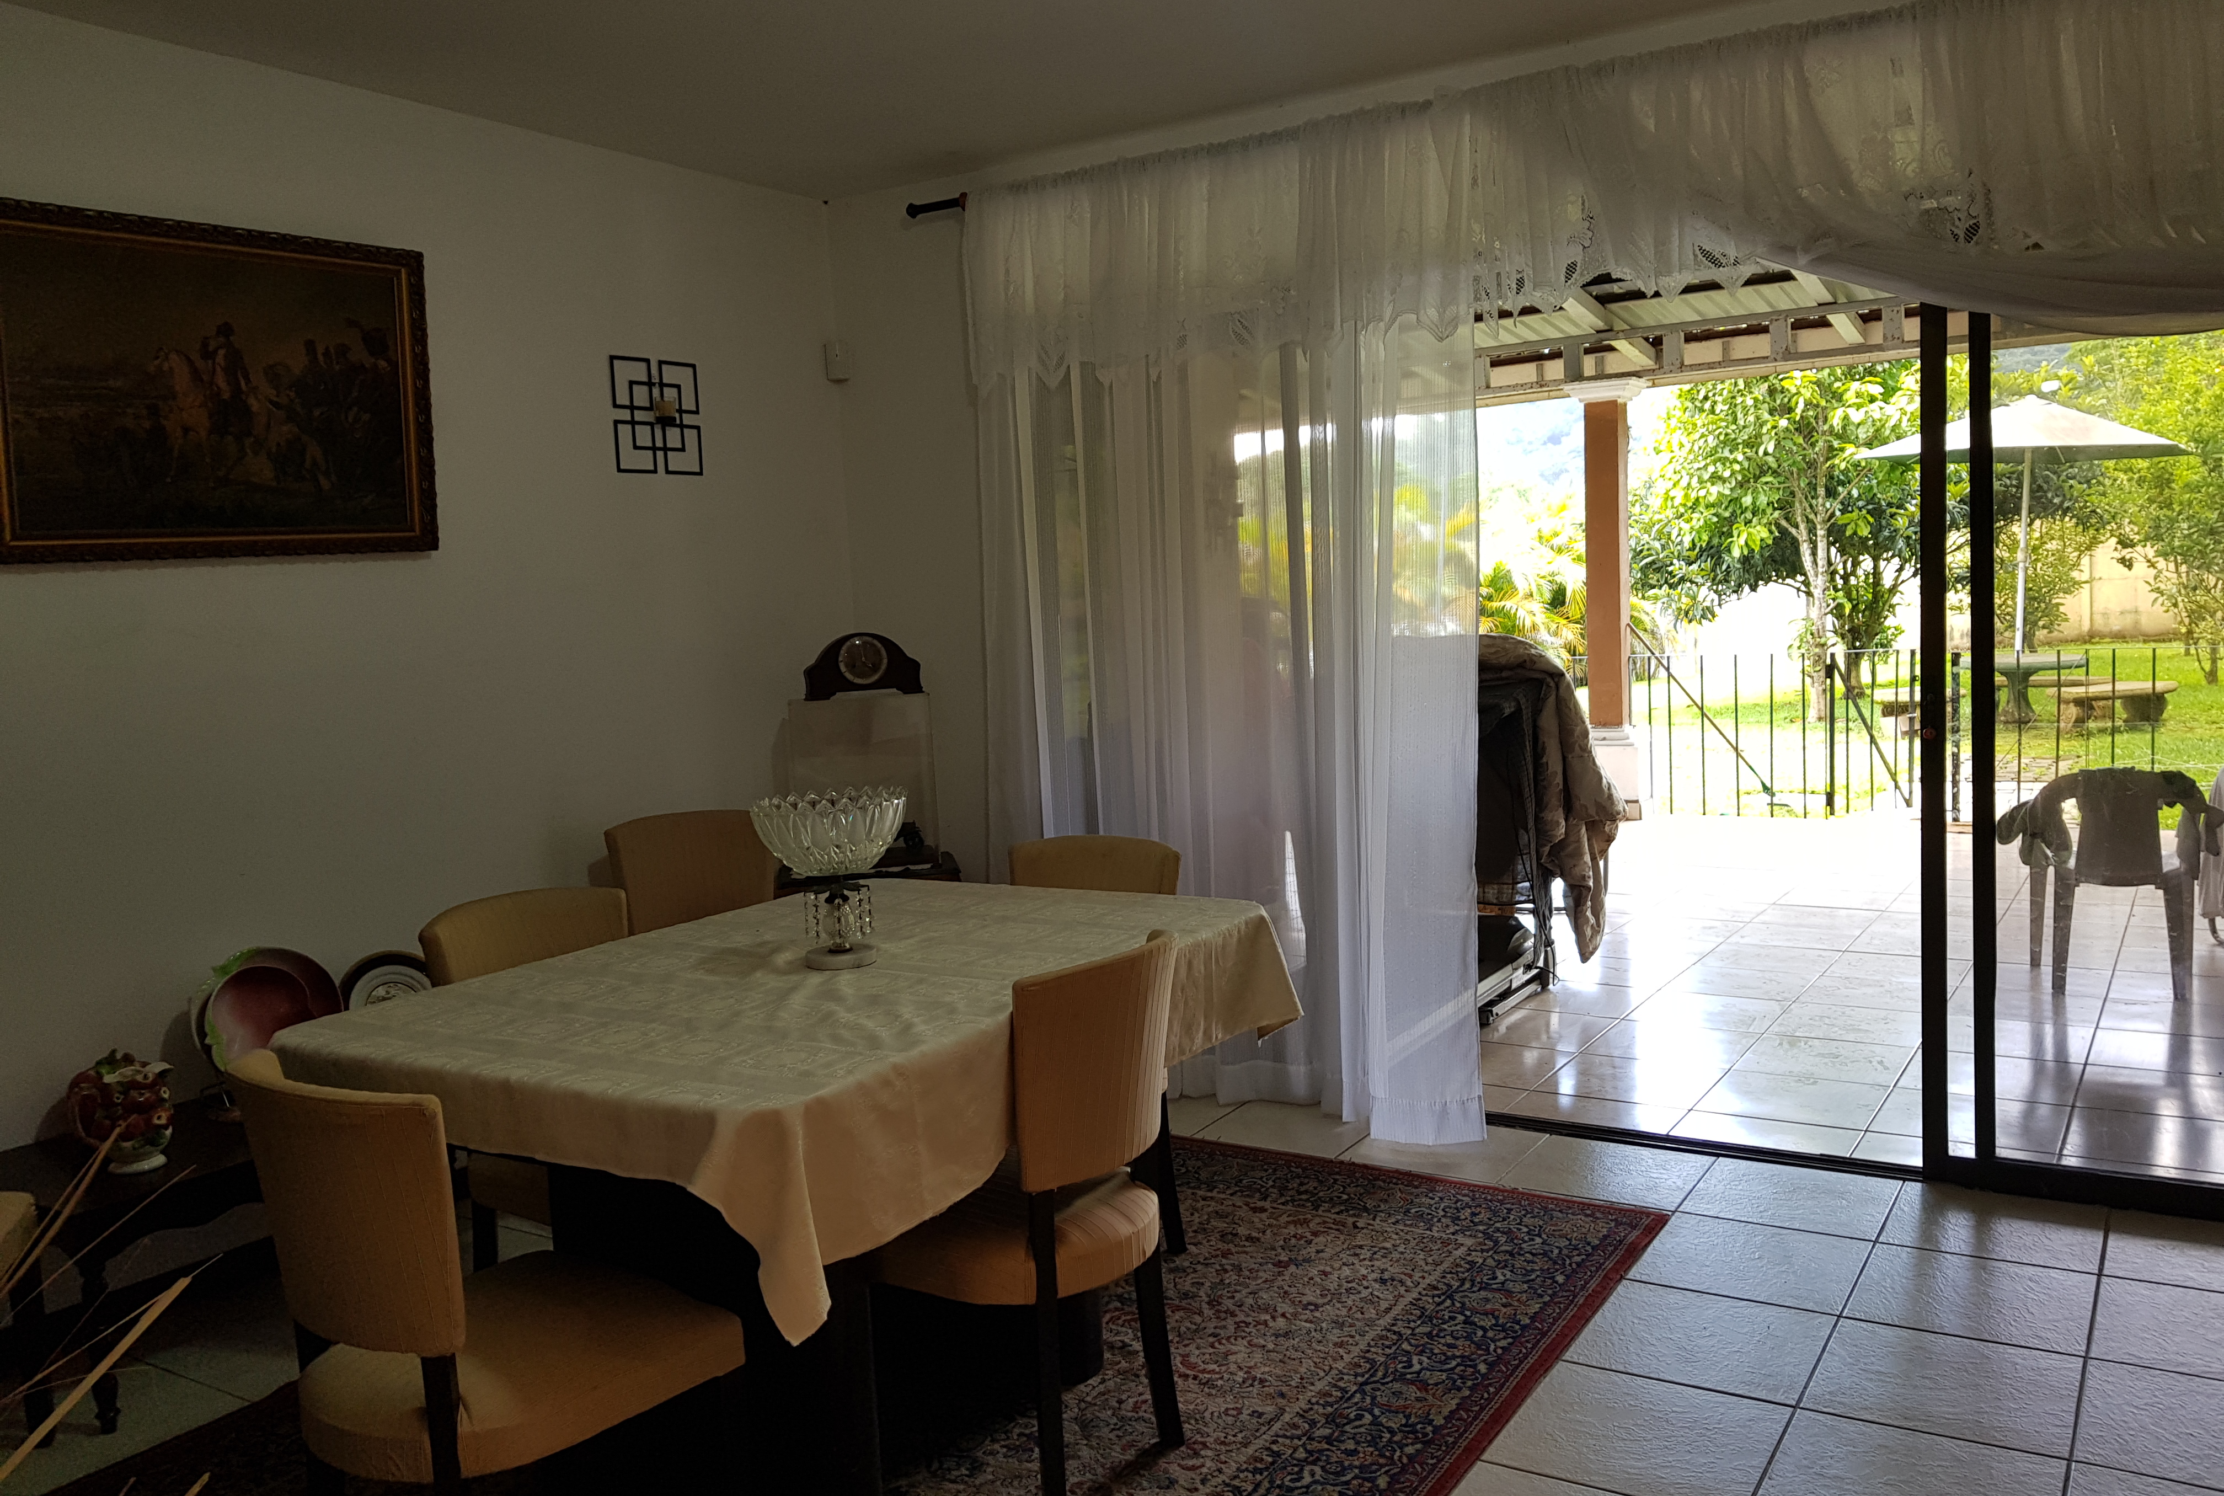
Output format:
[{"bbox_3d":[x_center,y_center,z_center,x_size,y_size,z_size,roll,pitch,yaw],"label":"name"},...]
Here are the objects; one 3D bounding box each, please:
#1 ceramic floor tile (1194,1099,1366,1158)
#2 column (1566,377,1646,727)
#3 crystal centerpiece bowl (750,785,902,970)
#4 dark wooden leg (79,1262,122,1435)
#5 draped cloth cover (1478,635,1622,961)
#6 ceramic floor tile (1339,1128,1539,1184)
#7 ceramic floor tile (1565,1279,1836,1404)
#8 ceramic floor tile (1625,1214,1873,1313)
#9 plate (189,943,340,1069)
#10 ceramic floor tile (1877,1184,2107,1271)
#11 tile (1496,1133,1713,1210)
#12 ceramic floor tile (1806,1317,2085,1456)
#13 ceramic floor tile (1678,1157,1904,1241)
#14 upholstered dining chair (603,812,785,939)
[{"bbox_3d":[0.481,1.003,4.410,0.418,0.012,0.410,0,6,33],"label":"ceramic floor tile"},{"bbox_3d":[3.080,-1.190,10.372,0.359,2.118,0.359,0,6,34],"label":"column"},{"bbox_3d":[-0.495,0.234,3.002,0.281,0.289,0.281,-3,5,0],"label":"crystal centerpiece bowl"},{"bbox_3d":[-1.823,1.081,3.006,0.052,0.322,0.052,0,6,33],"label":"dark wooden leg"},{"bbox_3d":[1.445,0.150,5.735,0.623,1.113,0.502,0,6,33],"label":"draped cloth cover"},{"bbox_3d":[0.830,1.004,4.183,0.414,0.012,0.410,0,6,33],"label":"ceramic floor tile"},{"bbox_3d":[1.105,1.105,3.128,0.403,0.010,0.403,0,6,34],"label":"ceramic floor tile"},{"bbox_3d":[1.330,1.065,3.468,0.403,0.010,0.403,0,6,34],"label":"ceramic floor tile"},{"bbox_3d":[-1.787,0.583,3.556,0.322,0.322,0.080,-8,-7,-45],"label":"plate"},{"bbox_3d":[1.897,1.027,3.582,0.403,0.010,0.403,0,6,34],"label":"ceramic floor tile"},{"bbox_3d":[1.214,1.025,4.035,0.403,0.010,0.403,0,6,34],"label":"tile"},{"bbox_3d":[1.447,1.106,2.902,0.403,0.010,0.403,0,6,34],"label":"ceramic floor tile"},{"bbox_3d":[1.556,1.026,3.809,0.403,0.010,0.403,0,6,34],"label":"ceramic floor tile"},{"bbox_3d":[-1.022,0.659,4.446,0.480,0.880,0.540,-6,5,-29],"label":"upholstered dining chair"}]

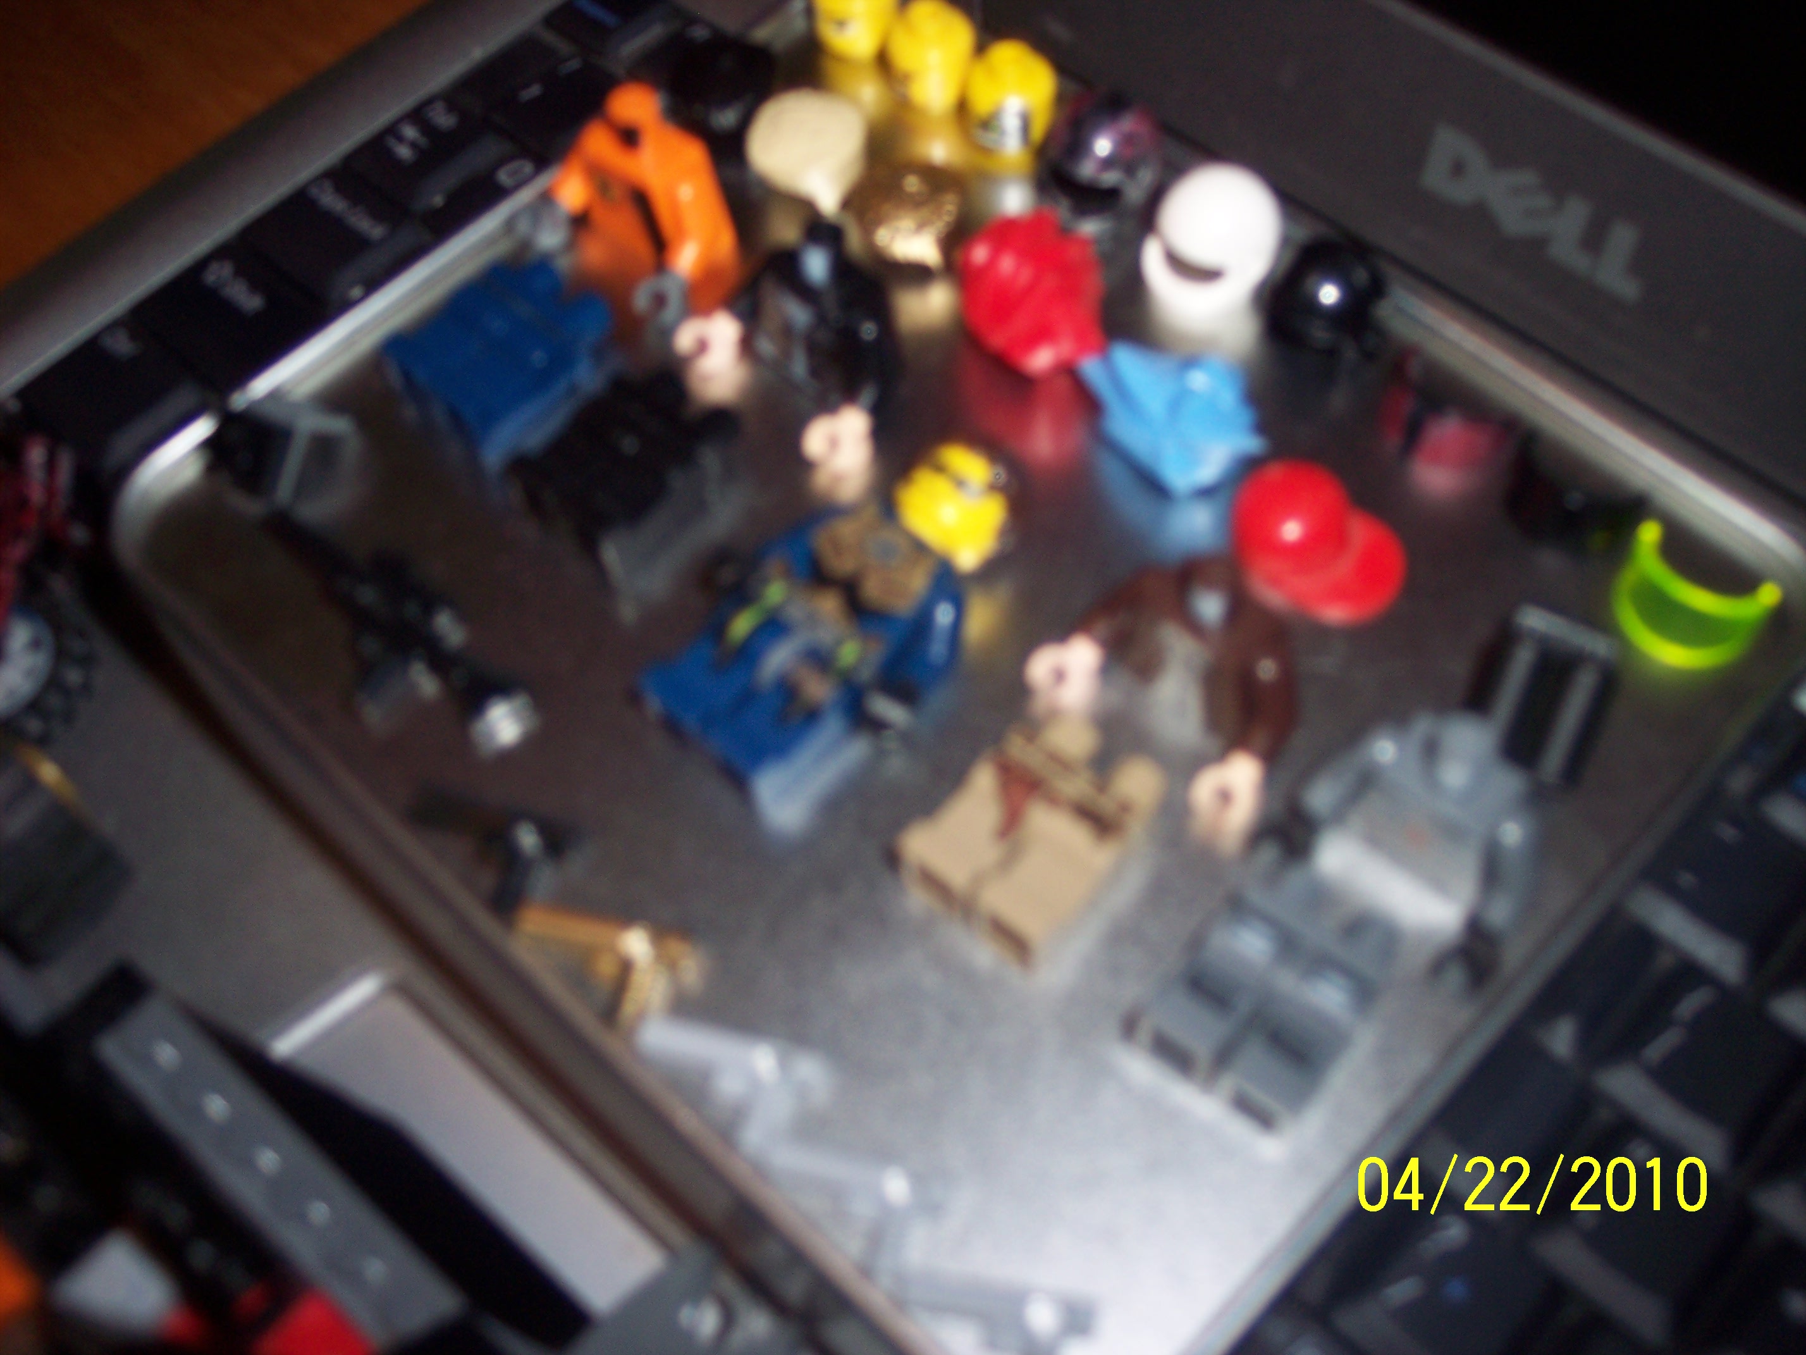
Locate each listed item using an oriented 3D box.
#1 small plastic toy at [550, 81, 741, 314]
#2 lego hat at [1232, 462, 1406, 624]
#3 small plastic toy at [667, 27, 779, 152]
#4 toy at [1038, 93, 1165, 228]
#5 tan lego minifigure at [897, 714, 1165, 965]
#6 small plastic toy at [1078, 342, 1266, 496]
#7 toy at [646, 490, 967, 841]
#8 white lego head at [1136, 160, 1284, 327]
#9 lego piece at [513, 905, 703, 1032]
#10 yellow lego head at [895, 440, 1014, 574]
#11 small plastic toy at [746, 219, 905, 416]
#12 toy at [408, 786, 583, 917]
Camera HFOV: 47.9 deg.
[{"bbox_3d":[-0.033,-0.058,0.238,0.023,0.017,0.016,26,63,18],"label":"small plastic toy"},{"bbox_3d":[0.043,-0.014,0.212,0.018,0.009,0.012,34,67,19],"label":"lego hat"},{"bbox_3d":[-0.022,-0.070,0.244,0.013,0.012,0.013,-5,61,-1],"label":"small plastic toy"},{"bbox_3d":[0.024,-0.062,0.241,0.013,0.012,0.013,23,62,16],"label":"toy"},{"bbox_3d":[0.013,0.015,0.195,0.016,0.008,0.021,33,65,21],"label":"tan lego minifigure"},{"bbox_3d":[0.028,-0.027,0.211,0.016,0.011,0.013,24,62,15],"label":"small plastic toy"},{"bbox_3d":[-0.009,-0.003,0.197,0.021,0.011,0.029,38,67,22],"label":"toy"},{"bbox_3d":[0.033,-0.047,0.222,0.014,0.013,0.014,23,62,15],"label":"white lego head"},{"bbox_3d":[-0.029,0.027,0.192,0.018,0.004,0.010,10,59,8],"label":"lego piece"},{"bbox_3d":[0.005,-0.018,0.215,0.010,0.010,0.011,35,102,21],"label":"yellow lego head"},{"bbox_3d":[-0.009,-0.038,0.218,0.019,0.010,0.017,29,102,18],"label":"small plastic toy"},{"bbox_3d":[-0.038,0.016,0.190,0.015,0.005,0.010,11,60,8],"label":"toy"}]

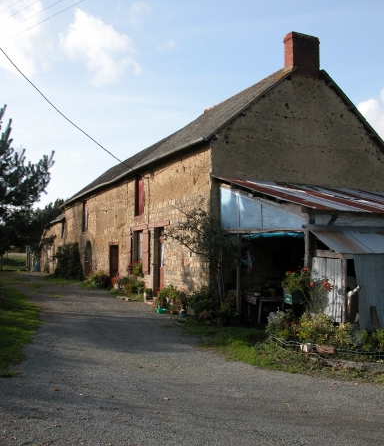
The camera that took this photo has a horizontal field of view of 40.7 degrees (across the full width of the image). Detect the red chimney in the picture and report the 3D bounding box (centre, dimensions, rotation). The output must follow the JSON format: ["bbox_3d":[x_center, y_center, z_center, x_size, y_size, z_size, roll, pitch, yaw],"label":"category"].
[{"bbox_3d":[3.367,-5.056,15.870,0.992,1.379,0.480,1,-3,-25],"label":"red chimney"}]

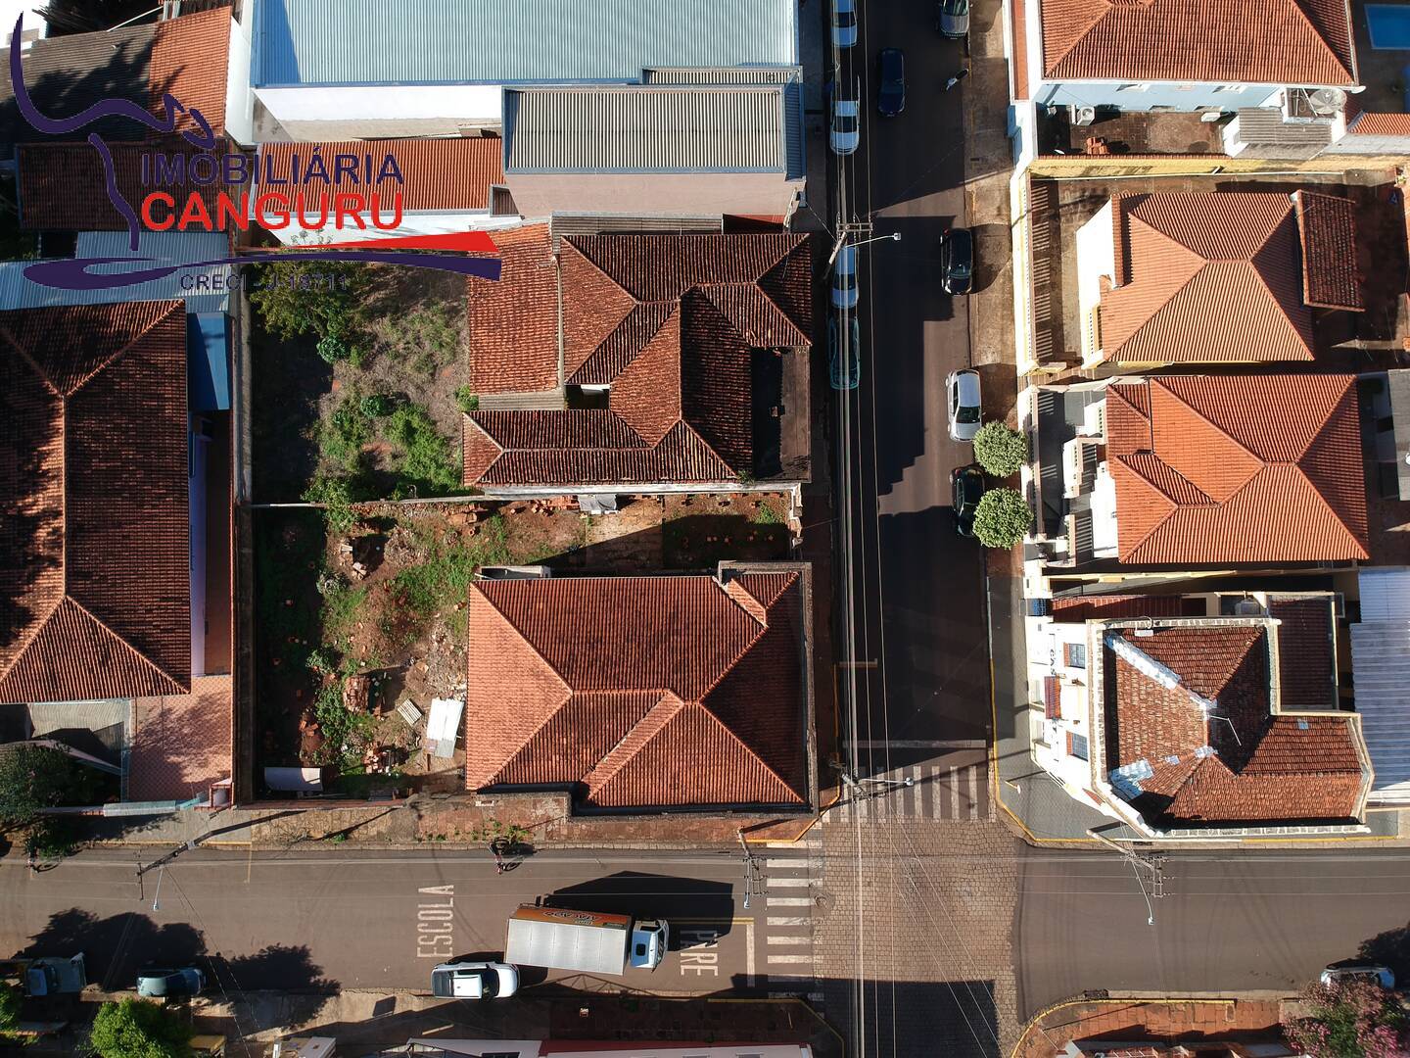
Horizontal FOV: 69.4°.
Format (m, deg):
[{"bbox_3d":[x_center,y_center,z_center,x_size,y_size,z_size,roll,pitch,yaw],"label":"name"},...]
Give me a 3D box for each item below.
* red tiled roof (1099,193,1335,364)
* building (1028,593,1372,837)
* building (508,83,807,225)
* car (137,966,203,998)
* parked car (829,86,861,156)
[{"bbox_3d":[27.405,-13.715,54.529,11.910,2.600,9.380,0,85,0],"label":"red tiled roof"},{"bbox_3d":[25.942,9.407,53.982,14.758,8.000,11.614,0,86,-3],"label":"building"},{"bbox_3d":[-2.671,-19.190,53.978,14.726,8.500,4.475,-1,87,-3],"label":"building"},{"bbox_3d":[-28.947,24.554,55.377,3.650,1.470,1.620,0,87,-3],"label":"car"},{"bbox_3d":[8.243,-24.297,59.911,1.680,1.500,4.300,0,87,-3],"label":"parked car"}]

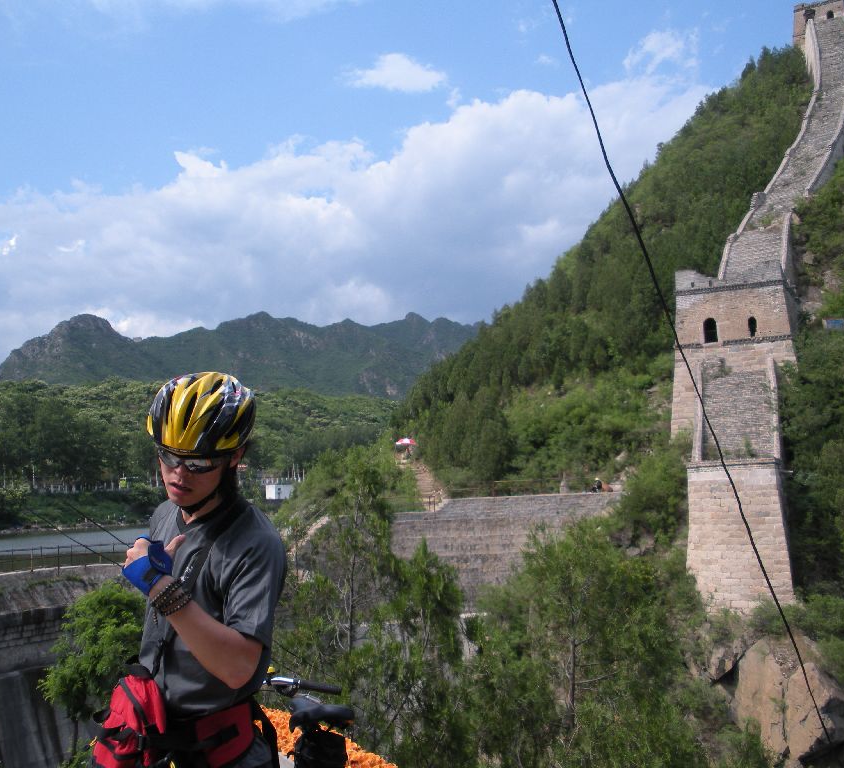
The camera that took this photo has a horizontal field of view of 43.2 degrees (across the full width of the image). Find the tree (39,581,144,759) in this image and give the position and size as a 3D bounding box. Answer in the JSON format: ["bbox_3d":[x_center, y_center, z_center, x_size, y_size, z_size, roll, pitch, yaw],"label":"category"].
[{"bbox_3d":[-4.230,3.950,14.000,1.650,2.700,1.600,0,-4,0],"label":"tree"}]

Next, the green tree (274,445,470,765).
[{"bbox_3d":[-1.020,4.700,22.000,4.000,7.000,3.800,0,-4,0],"label":"green tree"}]

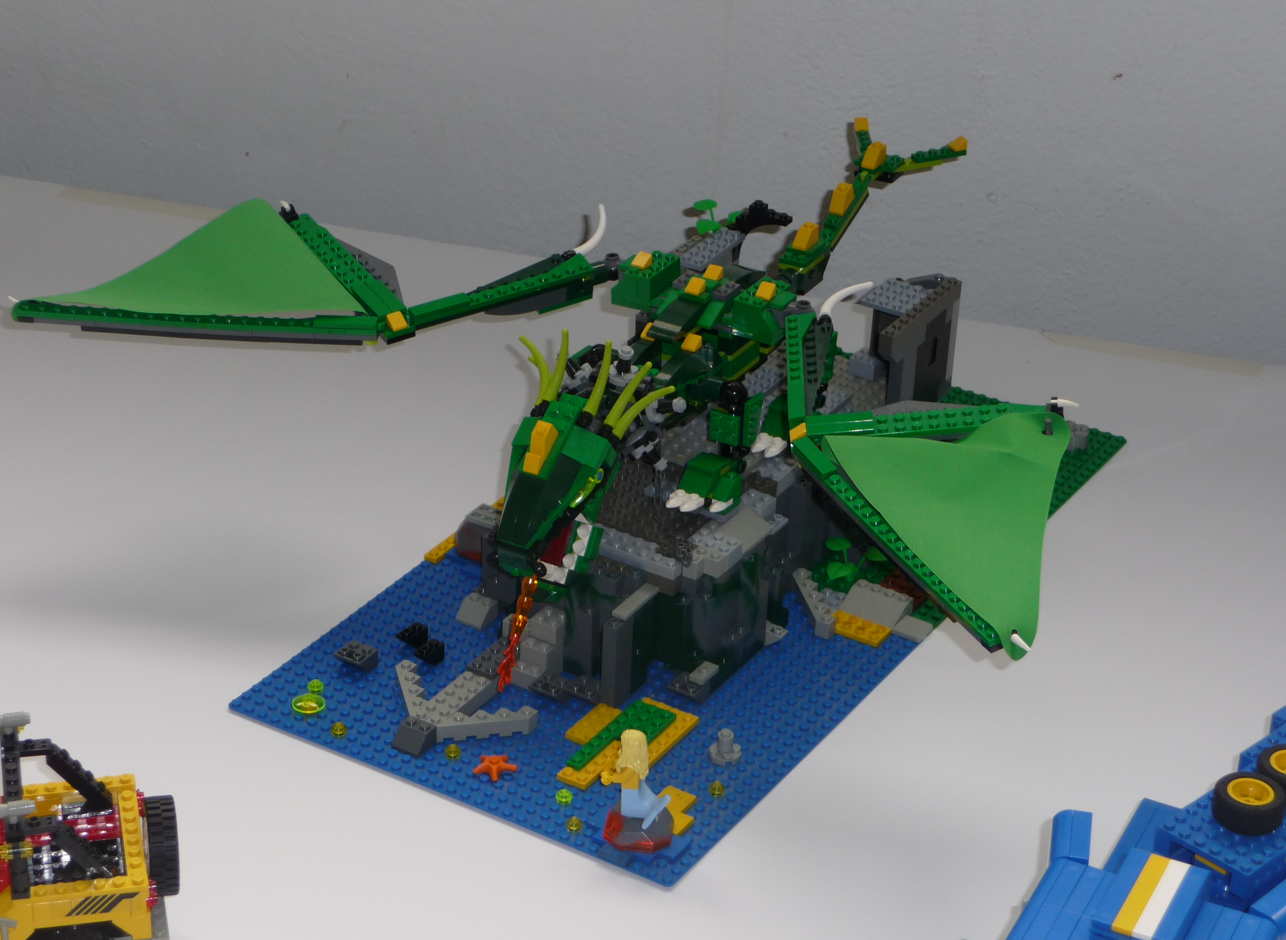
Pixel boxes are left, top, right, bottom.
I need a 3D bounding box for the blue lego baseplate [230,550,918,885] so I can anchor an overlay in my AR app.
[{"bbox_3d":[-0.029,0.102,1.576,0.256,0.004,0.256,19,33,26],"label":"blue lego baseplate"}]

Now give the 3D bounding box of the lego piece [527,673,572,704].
[{"bbox_3d":[-0.046,0.110,1.549,0.016,0.011,0.016,19,33,26],"label":"lego piece"}]

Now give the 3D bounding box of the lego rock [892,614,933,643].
[{"bbox_3d":[0.140,0.083,1.623,0.016,0.003,0.016,19,33,26],"label":"lego rock"}]

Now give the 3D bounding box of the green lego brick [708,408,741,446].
[{"bbox_3d":[0.042,-0.021,1.585,0.016,0.016,0.005,19,33,26],"label":"green lego brick"}]

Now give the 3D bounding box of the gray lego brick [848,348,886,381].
[{"bbox_3d":[0.126,-0.059,1.733,0.016,0.011,0.016,19,33,26],"label":"gray lego brick"}]

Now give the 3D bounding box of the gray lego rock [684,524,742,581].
[{"bbox_3d":[0.033,0.042,1.556,0.024,0.011,0.036,19,33,26],"label":"gray lego rock"}]

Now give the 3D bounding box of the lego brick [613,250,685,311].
[{"bbox_3d":[0.001,-0.101,1.649,0.024,0.021,0.032,14,32,27],"label":"lego brick"}]

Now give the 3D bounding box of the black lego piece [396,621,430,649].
[{"bbox_3d":[-0.117,0.085,1.586,0.008,0.011,0.016,19,33,26],"label":"black lego piece"}]

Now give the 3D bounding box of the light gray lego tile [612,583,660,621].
[{"bbox_3d":[-0.003,0.066,1.543,0.008,0.003,0.032,19,33,26],"label":"light gray lego tile"}]

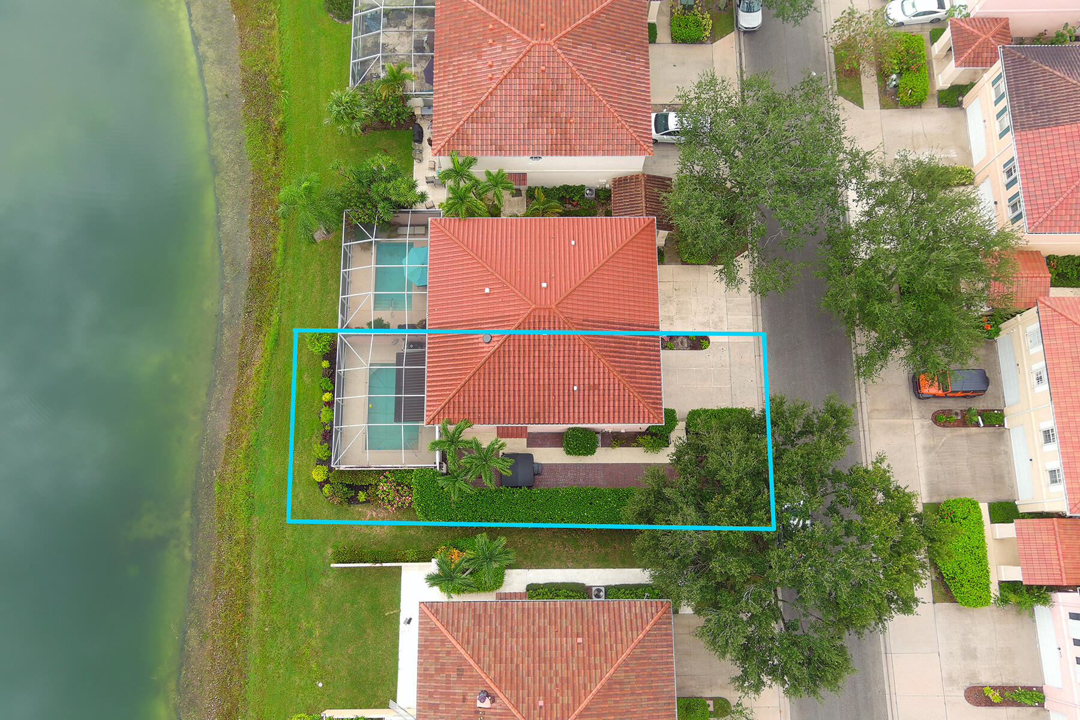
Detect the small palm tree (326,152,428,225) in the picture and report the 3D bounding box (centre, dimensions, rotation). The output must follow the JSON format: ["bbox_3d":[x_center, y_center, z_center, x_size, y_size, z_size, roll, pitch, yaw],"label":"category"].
[{"bbox_3d":[-11.143,-11.444,60.655,6.918,4.800,5.006,0,77,0],"label":"small palm tree"}]

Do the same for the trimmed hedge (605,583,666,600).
[{"bbox_3d":[6.013,14.626,54.653,3.747,1.000,1.105,0,77,0],"label":"trimmed hedge"}]

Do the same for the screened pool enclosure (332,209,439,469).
[{"bbox_3d":[-9.757,-1.517,57.001,6.535,3.390,17.051,0,77,0],"label":"screened pool enclosure"}]

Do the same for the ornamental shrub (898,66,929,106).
[{"bbox_3d":[27.685,-20.357,64.748,2.035,1.200,2.730,0,77,0],"label":"ornamental shrub"}]

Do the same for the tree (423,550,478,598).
[{"bbox_3d":[-5.168,13.011,52.746,3.145,5.307,2.752,0,77,0],"label":"tree"}]

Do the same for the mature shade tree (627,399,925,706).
[{"bbox_3d":[14.191,11.031,52.658,17.841,11.000,17.844,0,77,0],"label":"mature shade tree"}]

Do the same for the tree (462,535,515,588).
[{"bbox_3d":[-3.139,12.612,54.850,3.330,5.800,3.245,0,77,0],"label":"tree"}]

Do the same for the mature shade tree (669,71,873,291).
[{"bbox_3d":[14.224,-10.591,55.800,12.972,10.024,13.955,0,77,0],"label":"mature shade tree"}]

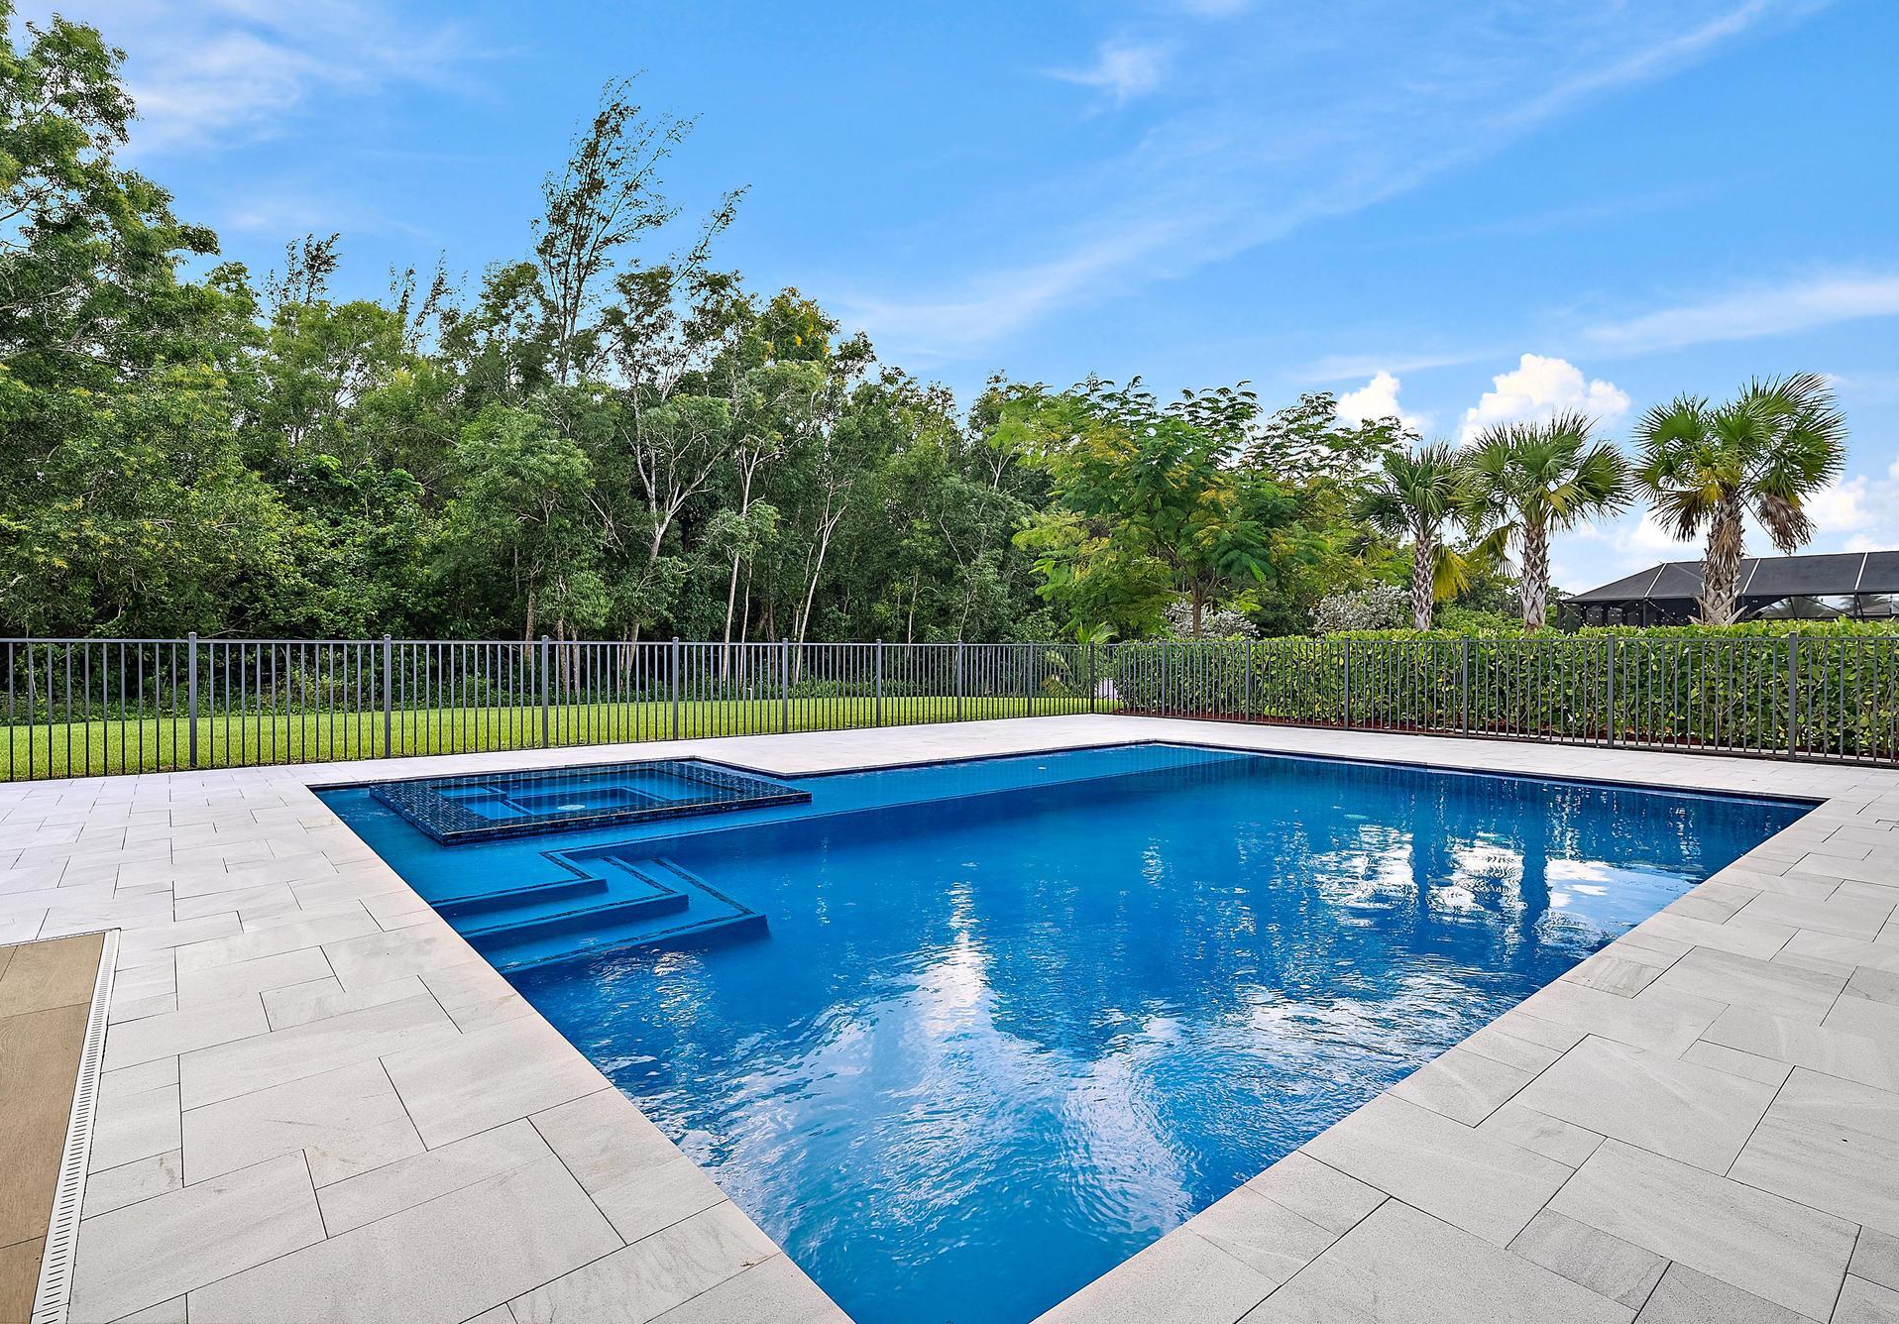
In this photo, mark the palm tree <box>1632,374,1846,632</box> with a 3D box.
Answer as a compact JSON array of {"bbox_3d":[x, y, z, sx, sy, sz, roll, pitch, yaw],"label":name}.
[{"bbox_3d":[11.400,-1.620,13.650,2.550,5.150,2.500,1,1,40],"label":"palm tree"}]

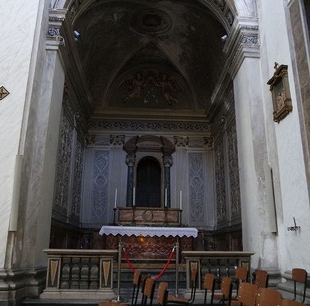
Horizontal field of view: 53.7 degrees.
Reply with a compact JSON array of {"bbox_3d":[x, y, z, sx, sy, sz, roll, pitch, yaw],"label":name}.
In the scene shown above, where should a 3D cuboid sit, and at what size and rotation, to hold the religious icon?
[{"bbox_3d":[2.278,-1.125,5.597,0.130,1.170,0.590,1,-14,-2],"label":"religious icon"}]

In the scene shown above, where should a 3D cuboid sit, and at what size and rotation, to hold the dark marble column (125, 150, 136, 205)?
[{"bbox_3d":[-0.817,0.845,10.303,0.320,1.884,0.290,1,-14,-1],"label":"dark marble column"}]

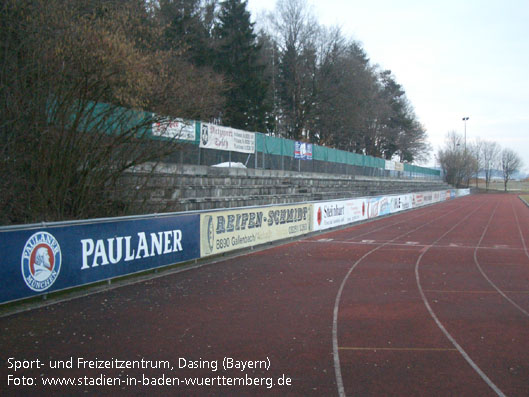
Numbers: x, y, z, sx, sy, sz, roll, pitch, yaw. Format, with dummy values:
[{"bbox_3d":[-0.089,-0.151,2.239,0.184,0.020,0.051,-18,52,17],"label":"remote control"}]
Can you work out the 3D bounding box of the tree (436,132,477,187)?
[{"bbox_3d":[41.402,-7.897,134.880,8.617,12.637,8.617,0,1,0],"label":"tree"}]

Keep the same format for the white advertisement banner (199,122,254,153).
[{"bbox_3d":[-1.493,-2.614,27.819,0.040,1.025,5.758,1,1,21],"label":"white advertisement banner"}]

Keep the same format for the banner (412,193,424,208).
[{"bbox_3d":[10.981,0.128,44.847,0.050,0.940,6.482,1,1,21],"label":"banner"}]

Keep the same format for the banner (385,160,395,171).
[{"bbox_3d":[13.082,-3.405,65.242,0.040,0.978,5.958,1,1,21],"label":"banner"}]

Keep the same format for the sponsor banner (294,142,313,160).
[{"bbox_3d":[2.371,-2.851,37.738,0.040,1.006,3.576,1,1,21],"label":"sponsor banner"}]

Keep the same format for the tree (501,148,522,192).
[{"bbox_3d":[63.094,-7.177,159.907,5.617,11.174,5.617,0,1,0],"label":"tree"}]

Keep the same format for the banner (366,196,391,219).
[{"bbox_3d":[5.737,0.404,31.381,0.050,0.940,5.909,1,1,21],"label":"banner"}]

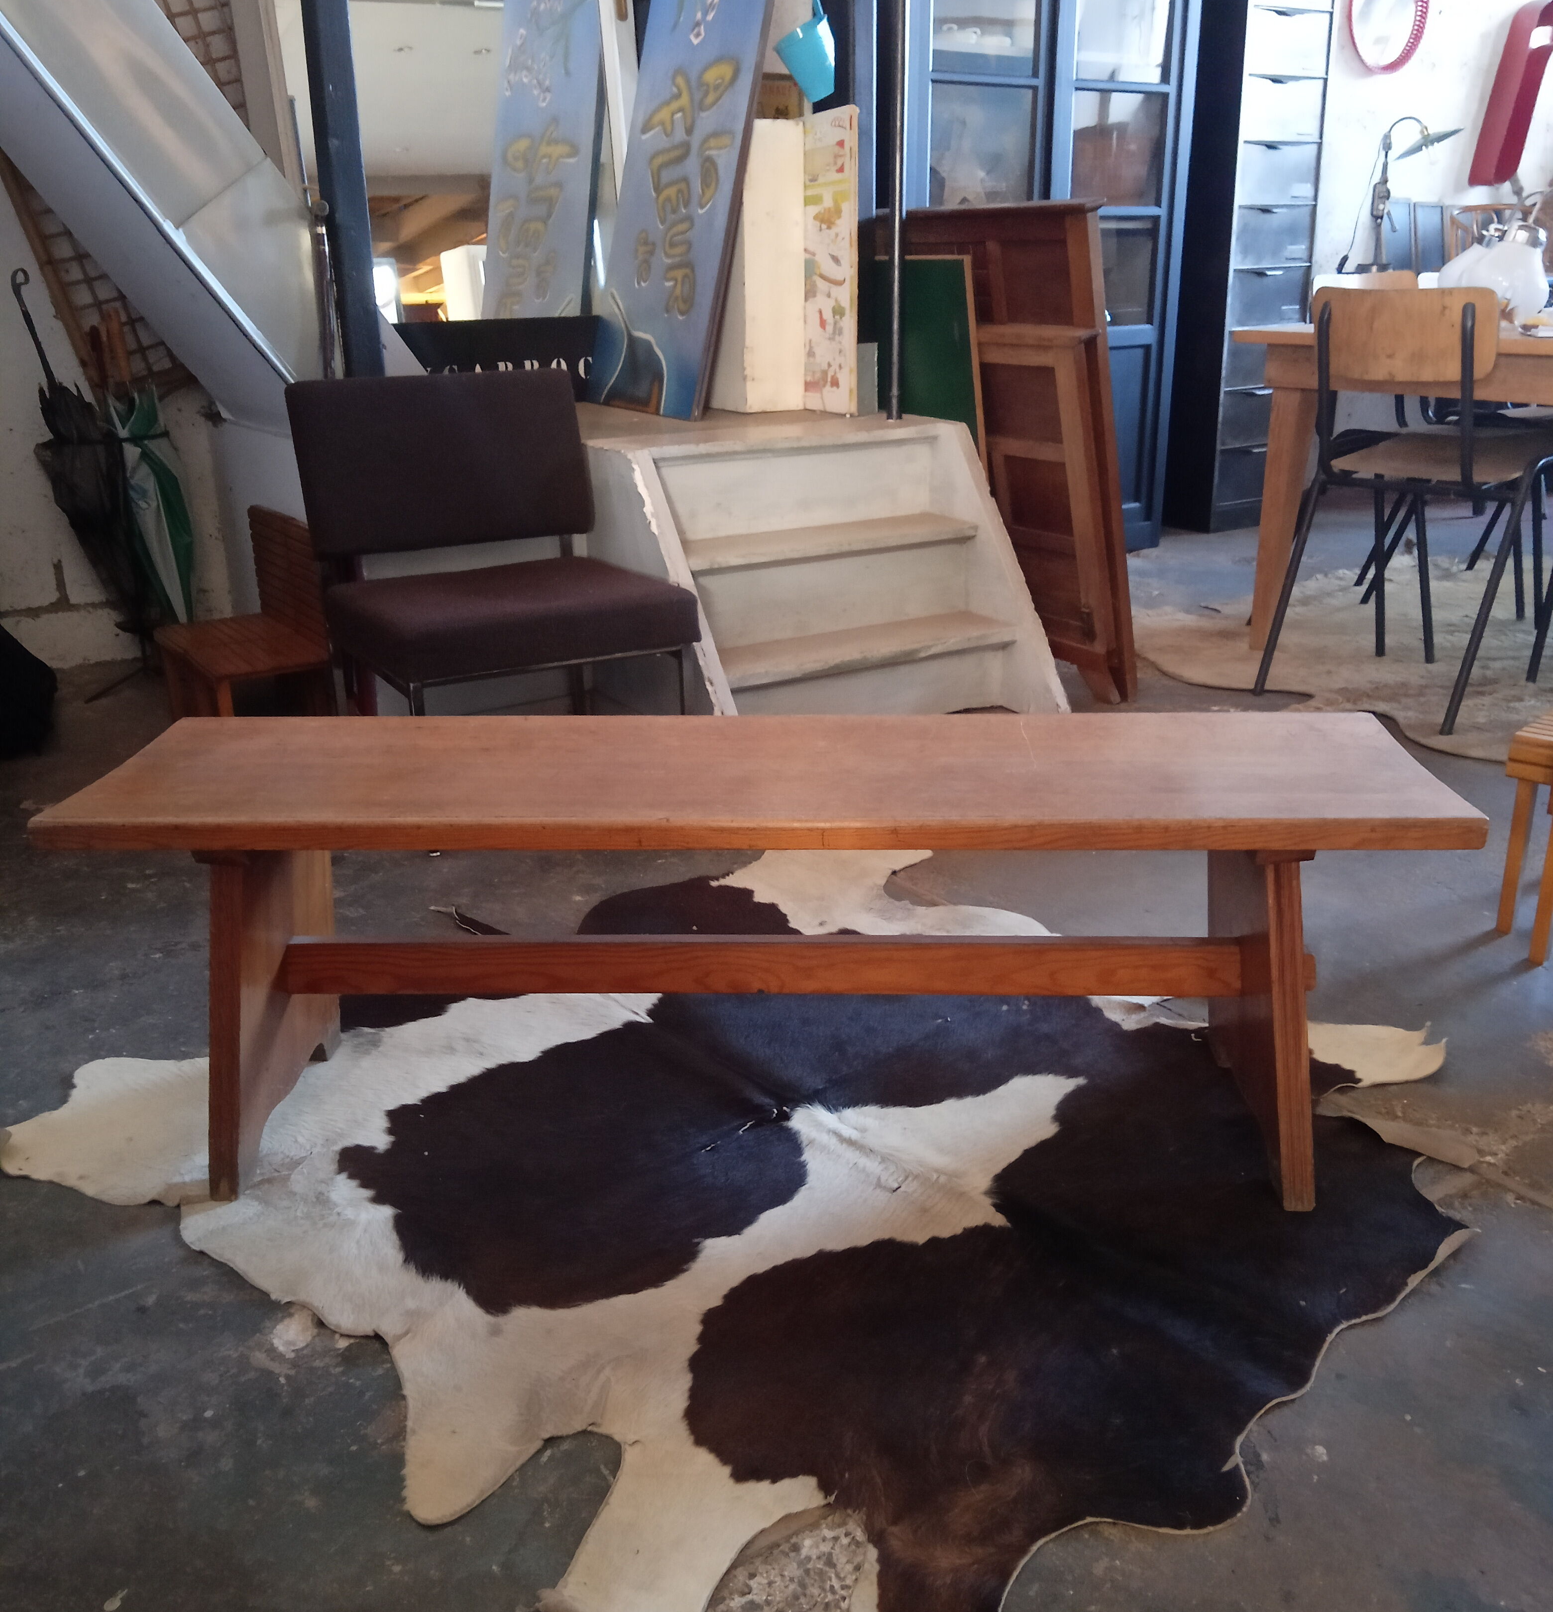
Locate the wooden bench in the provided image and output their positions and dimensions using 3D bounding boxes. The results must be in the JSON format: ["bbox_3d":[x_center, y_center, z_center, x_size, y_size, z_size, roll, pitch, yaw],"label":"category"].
[{"bbox_3d":[-0.017,0.167,1.746,1.410,0.450,0.357,0,20,2],"label":"wooden bench"}]

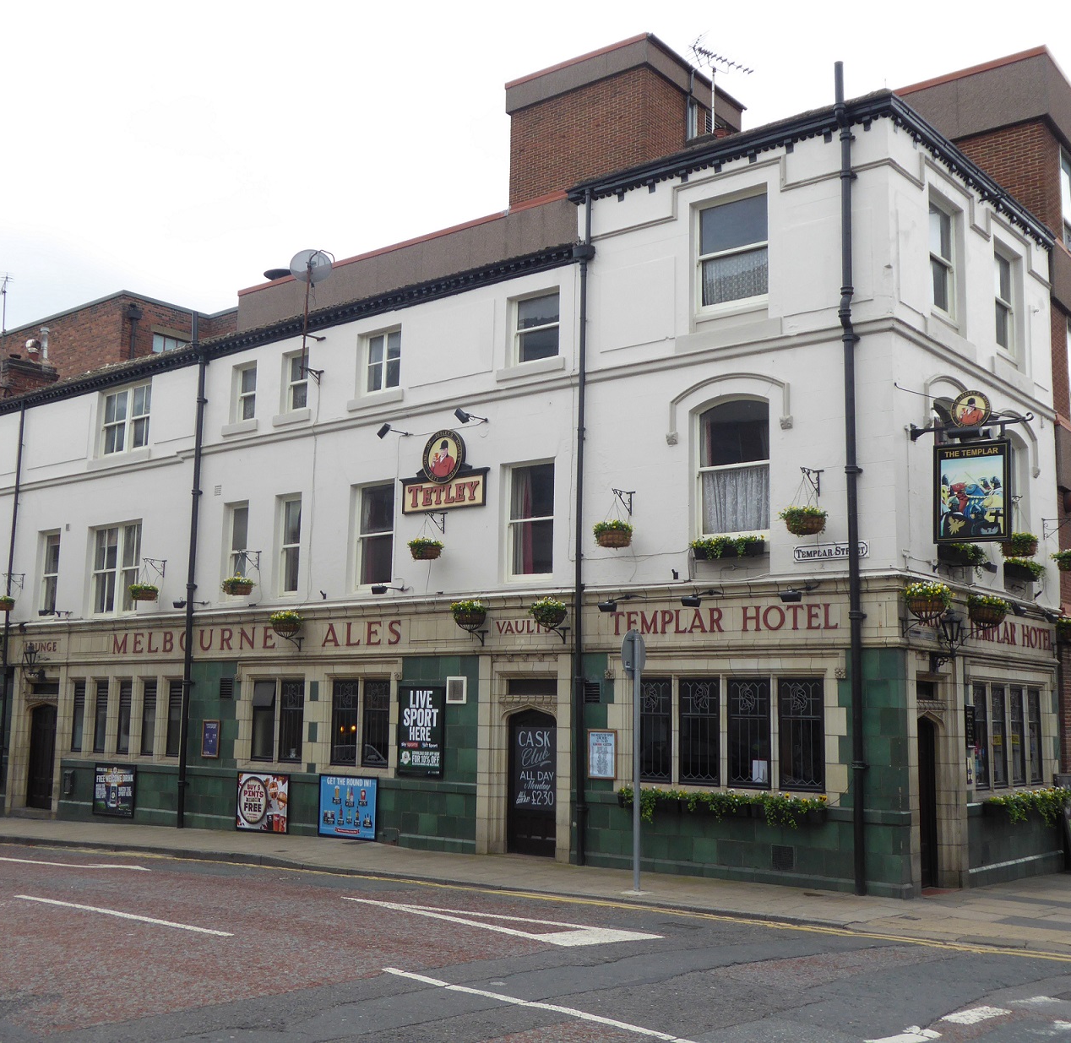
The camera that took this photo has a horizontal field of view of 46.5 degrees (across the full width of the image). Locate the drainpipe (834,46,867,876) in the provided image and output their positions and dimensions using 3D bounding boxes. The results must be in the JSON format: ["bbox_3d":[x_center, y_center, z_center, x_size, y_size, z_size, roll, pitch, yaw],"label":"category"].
[{"bbox_3d":[3.759,-0.748,14.933,0.170,10.142,0.220,-6,-11,38],"label":"drainpipe"}]

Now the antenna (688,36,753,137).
[{"bbox_3d":[3.340,-7.663,22.149,1.501,1.766,0.500,6,-10,-34],"label":"antenna"}]

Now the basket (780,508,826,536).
[{"bbox_3d":[3.207,-0.006,14.915,0.550,0.350,0.550,1,-8,0],"label":"basket"}]

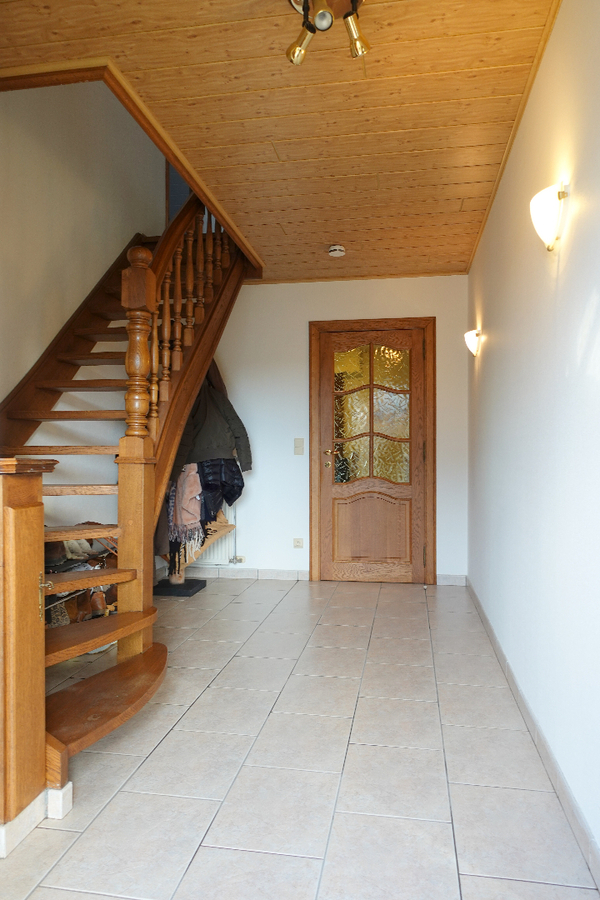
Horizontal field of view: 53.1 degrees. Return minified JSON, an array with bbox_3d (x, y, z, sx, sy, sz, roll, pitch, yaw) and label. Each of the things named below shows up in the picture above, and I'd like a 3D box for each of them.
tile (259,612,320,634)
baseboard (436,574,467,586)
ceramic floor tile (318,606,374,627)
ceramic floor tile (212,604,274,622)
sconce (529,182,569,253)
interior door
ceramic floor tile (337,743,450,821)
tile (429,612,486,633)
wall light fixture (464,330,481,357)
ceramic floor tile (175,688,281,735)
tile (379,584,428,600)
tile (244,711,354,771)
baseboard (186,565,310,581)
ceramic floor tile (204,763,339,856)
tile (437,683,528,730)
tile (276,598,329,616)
[{"bbox_3d":[-0.062,1.060,3.659,0.331,0.010,0.409,0,0,10],"label":"tile"},{"bbox_3d":[1.178,1.015,4.661,0.222,0.080,0.012,0,0,10],"label":"baseboard"},{"bbox_3d":[0.309,1.068,3.829,0.333,0.010,0.411,0,0,10],"label":"ceramic floor tile"},{"bbox_3d":[-0.352,1.062,3.916,0.330,0.010,0.409,0,0,10],"label":"ceramic floor tile"},{"bbox_3d":[0.752,-0.686,1.848,0.085,0.160,0.240,0,0,10],"label":"sconce"},{"bbox_3d":[0.575,0.006,4.805,1.005,2.095,0.080,0,0,10],"label":"interior door"},{"bbox_3d":[0.303,1.059,1.927,0.331,0.010,0.409,0,0,10],"label":"ceramic floor tile"},{"bbox_3d":[0.965,1.063,3.711,0.317,0.010,0.411,0,0,10],"label":"tile"},{"bbox_3d":[1.124,-0.683,3.932,0.100,0.180,0.230,0,0,10],"label":"wall light fixture"},{"bbox_3d":[-0.282,1.057,2.431,0.330,0.010,0.409,0,0,10],"label":"ceramic floor tile"},{"bbox_3d":[0.753,1.067,4.385,0.333,0.010,0.411,0,0,10],"label":"tile"},{"bbox_3d":[0.011,1.056,2.176,0.330,0.010,0.409,0,0,10],"label":"tile"},{"bbox_3d":[-0.477,1.031,4.986,1.120,0.083,0.012,0,0,10],"label":"baseboard"},{"bbox_3d":[-0.065,1.060,1.780,0.331,0.010,0.409,0,0,10],"label":"ceramic floor tile"},{"bbox_3d":[0.740,1.058,2.481,0.323,0.010,0.409,0,0,10],"label":"tile"},{"bbox_3d":[0.011,1.062,4.055,0.330,0.010,0.409,0,0,10],"label":"tile"}]

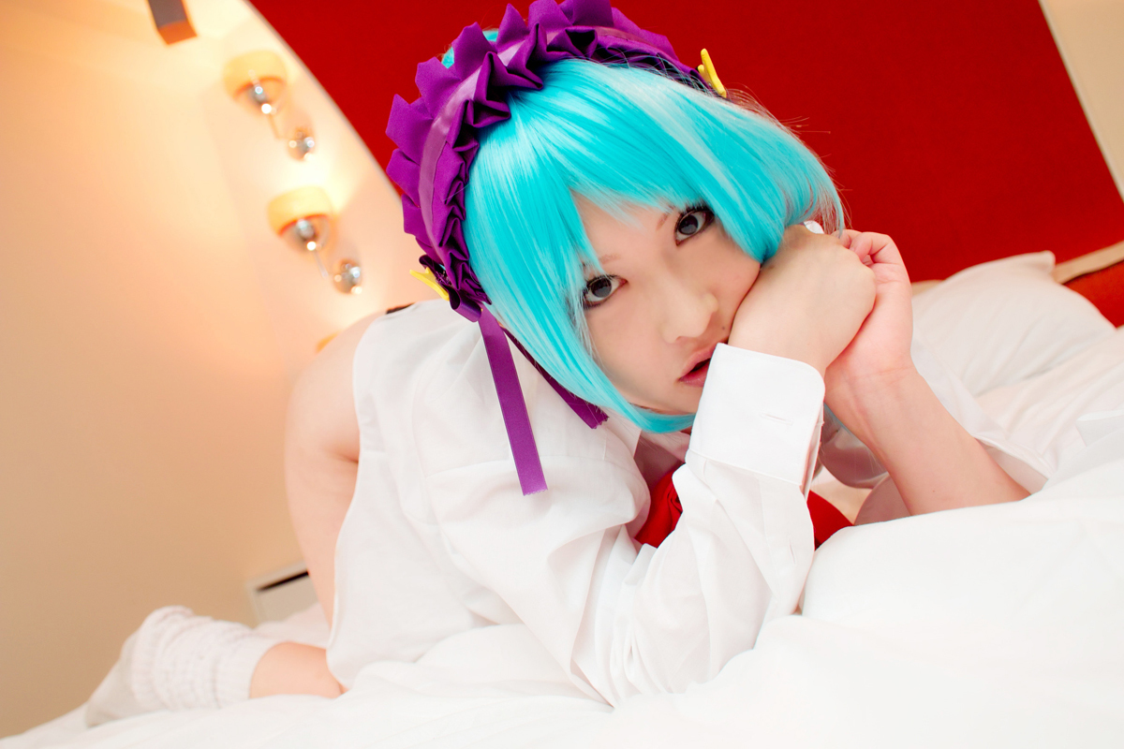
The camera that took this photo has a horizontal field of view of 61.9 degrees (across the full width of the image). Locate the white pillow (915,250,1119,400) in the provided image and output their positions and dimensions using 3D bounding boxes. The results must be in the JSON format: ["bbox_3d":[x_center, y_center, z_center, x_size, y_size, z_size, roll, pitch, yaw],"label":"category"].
[{"bbox_3d":[0.620,-0.060,1.430,0.500,0.170,0.380,-21,-4,14],"label":"white pillow"}]

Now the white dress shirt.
[{"bbox_3d":[0.042,0.016,0.822,0.530,0.370,0.640,-19,-4,-23],"label":"white dress shirt"}]

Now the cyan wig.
[{"bbox_3d":[0.040,-0.090,0.612,0.210,0.245,0.230,-36,21,-8],"label":"cyan wig"}]

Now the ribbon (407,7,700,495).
[{"bbox_3d":[-0.025,-0.115,0.588,0.250,0.260,0.130,-36,21,-8],"label":"ribbon"}]

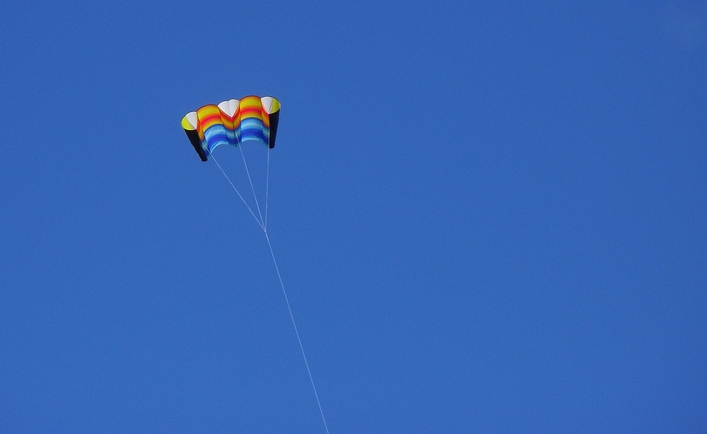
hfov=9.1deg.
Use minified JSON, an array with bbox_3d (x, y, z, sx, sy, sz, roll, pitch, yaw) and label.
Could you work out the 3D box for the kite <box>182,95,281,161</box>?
[{"bbox_3d":[-1.563,-1.165,58.000,1.322,0.314,0.851,-12,-32,0],"label":"kite"}]

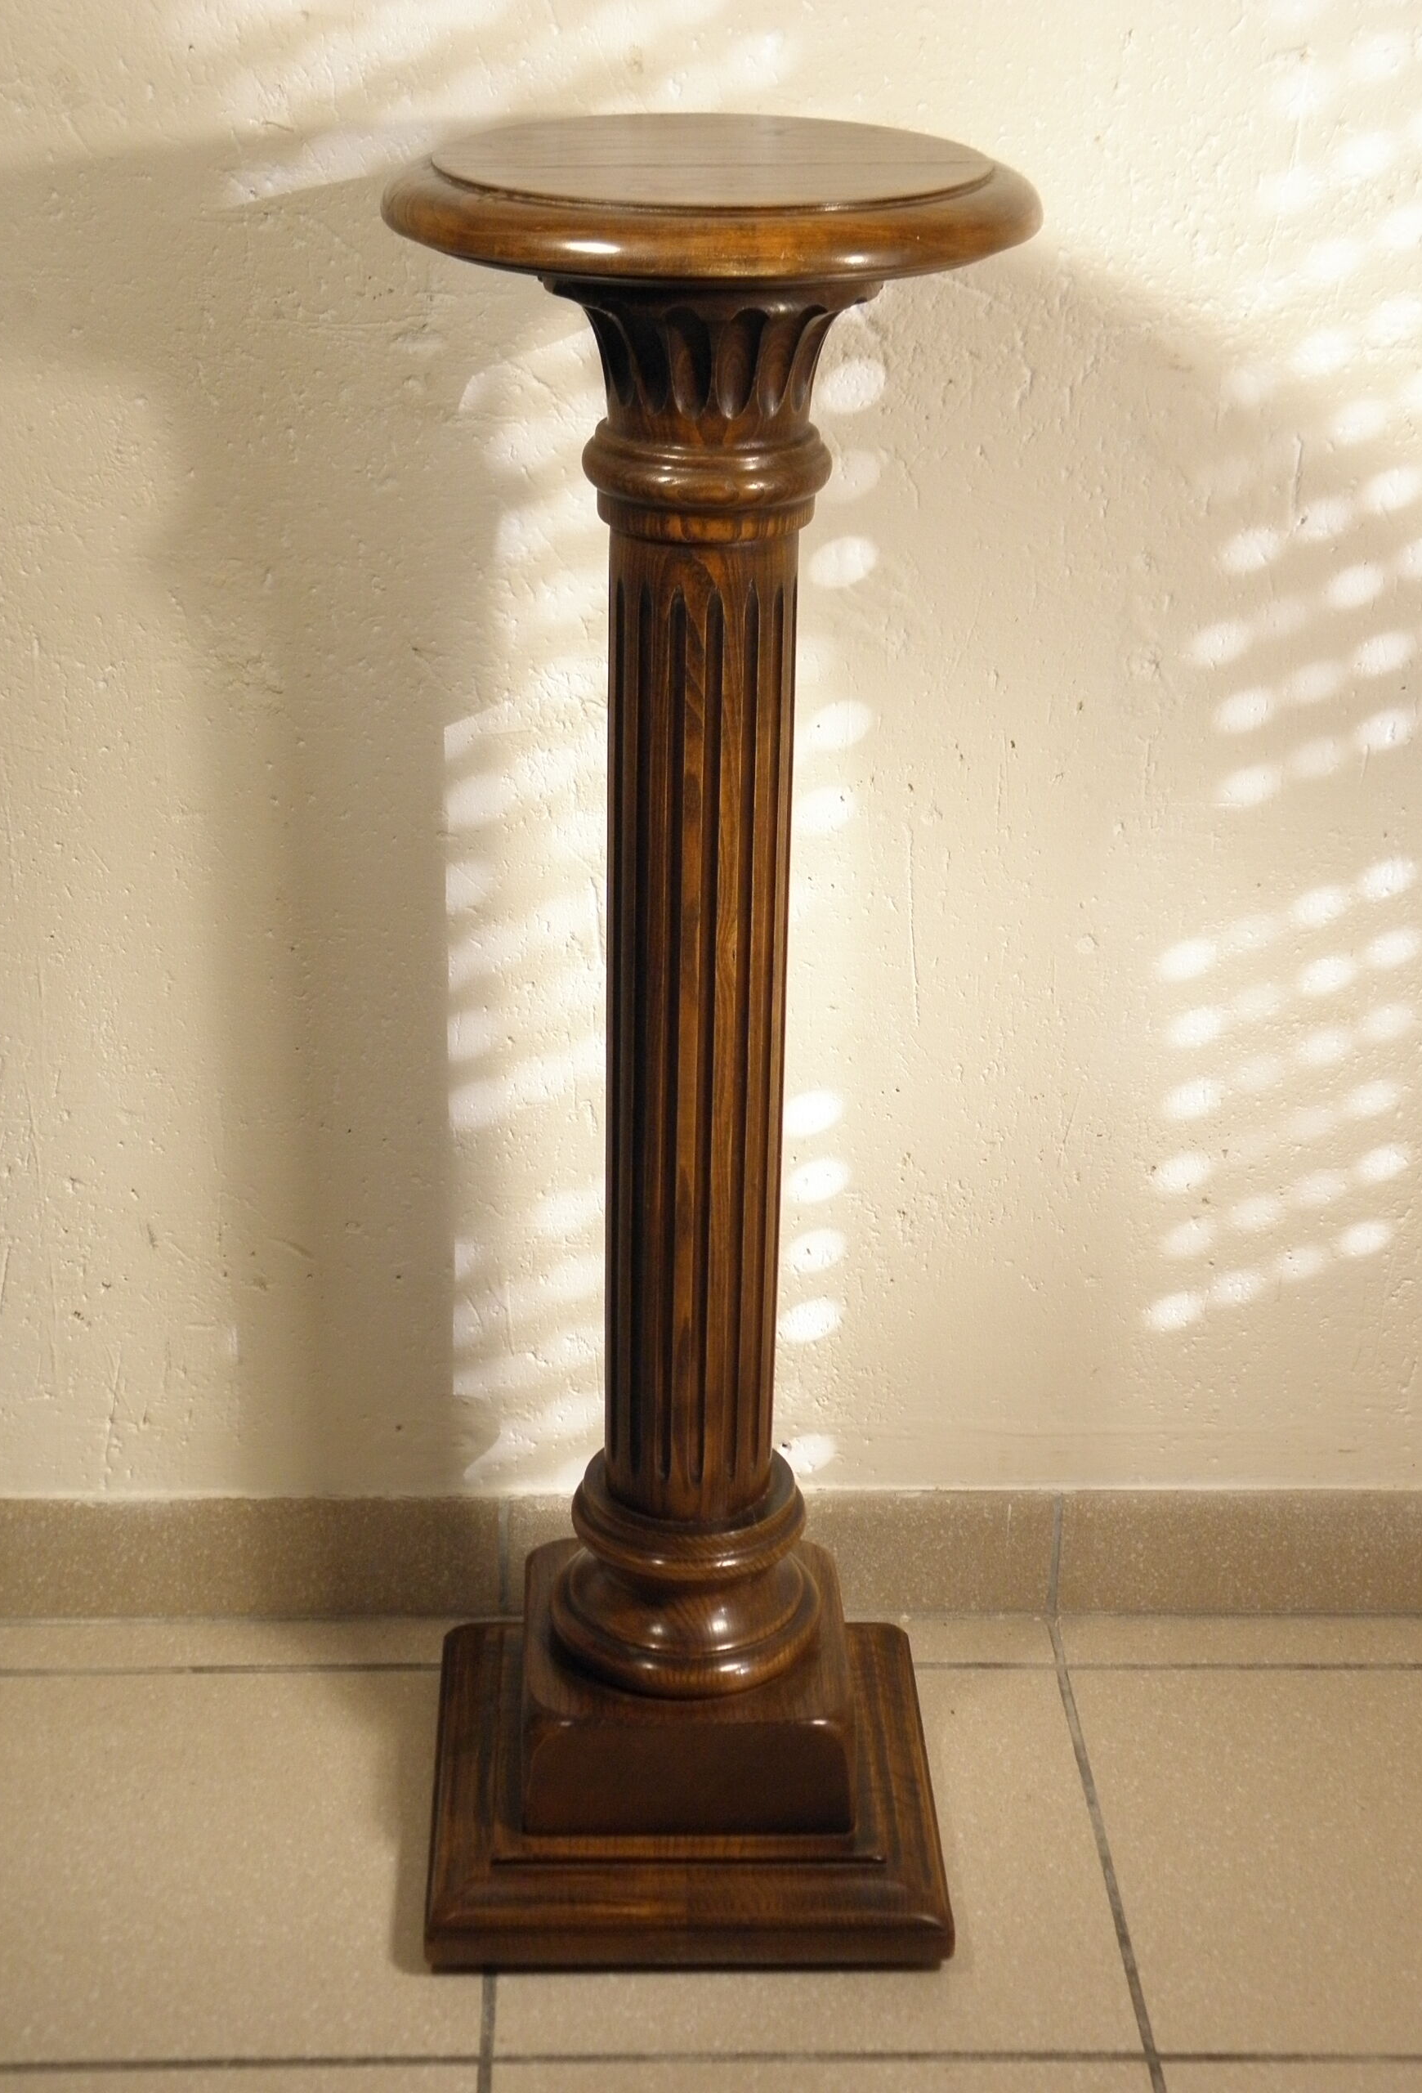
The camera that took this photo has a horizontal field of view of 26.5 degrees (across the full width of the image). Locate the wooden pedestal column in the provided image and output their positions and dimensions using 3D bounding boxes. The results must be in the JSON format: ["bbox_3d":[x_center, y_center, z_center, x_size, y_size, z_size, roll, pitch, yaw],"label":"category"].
[{"bbox_3d":[-0.007,0.017,1.382,0.265,0.820,0.265,0,25,-2],"label":"wooden pedestal column"}]

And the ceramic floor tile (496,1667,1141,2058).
[{"bbox_3d":[0.045,0.408,1.528,0.302,0.010,0.302,0,25,-2],"label":"ceramic floor tile"}]

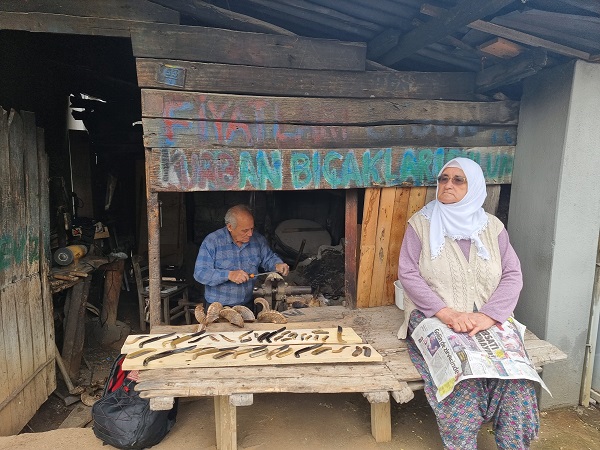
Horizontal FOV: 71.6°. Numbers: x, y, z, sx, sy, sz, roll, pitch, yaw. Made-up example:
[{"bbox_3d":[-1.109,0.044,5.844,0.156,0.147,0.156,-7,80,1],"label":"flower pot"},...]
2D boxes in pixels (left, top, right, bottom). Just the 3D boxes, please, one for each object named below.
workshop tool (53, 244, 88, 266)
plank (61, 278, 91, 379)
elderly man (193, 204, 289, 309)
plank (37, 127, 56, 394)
[{"bbox_3d":[-1.582,0.208,2.880,0.130,0.135,0.250,0,6,-2],"label":"workshop tool"},{"bbox_3d":[-1.465,0.681,2.720,0.110,0.669,0.080,7,6,-14],"label":"plank"},{"bbox_3d":[-0.411,0.491,2.851,0.500,1.250,0.480,-3,8,-32],"label":"elderly man"},{"bbox_3d":[-1.395,0.203,2.295,0.025,1.465,0.090,-1,6,-4],"label":"plank"}]

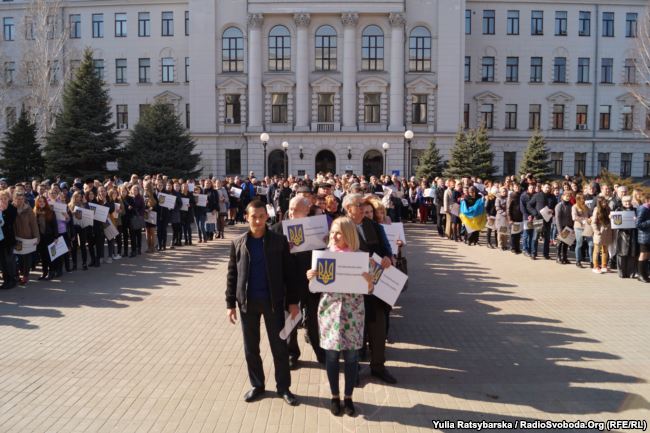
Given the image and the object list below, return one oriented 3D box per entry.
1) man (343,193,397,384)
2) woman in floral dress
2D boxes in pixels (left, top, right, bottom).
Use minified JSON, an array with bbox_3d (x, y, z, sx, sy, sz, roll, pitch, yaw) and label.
[{"bbox_3d":[0.417,0.672,4.673,0.560,1.798,0.460,-2,5,-27],"label":"man"},{"bbox_3d":[0.134,0.815,3.982,0.540,1.624,0.460,0,5,0],"label":"woman in floral dress"}]

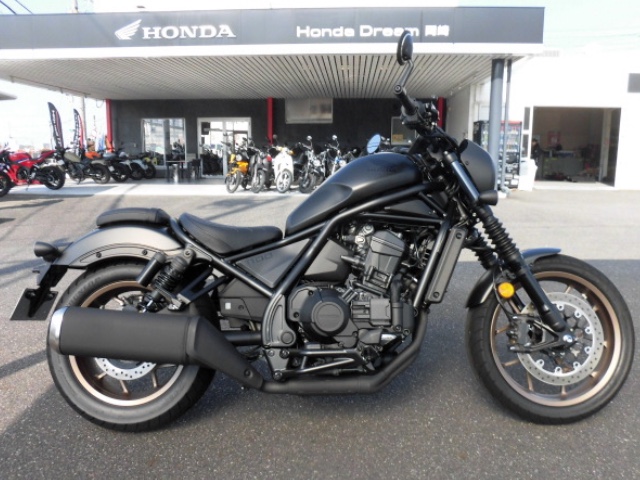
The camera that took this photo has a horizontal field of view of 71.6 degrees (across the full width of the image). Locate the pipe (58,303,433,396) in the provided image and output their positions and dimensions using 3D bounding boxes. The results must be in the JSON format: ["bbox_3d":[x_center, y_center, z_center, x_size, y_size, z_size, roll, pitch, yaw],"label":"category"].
[{"bbox_3d":[-0.245,0.358,1.470,1.190,0.280,0.270,0,-6,-1],"label":"pipe"}]

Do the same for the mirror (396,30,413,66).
[{"bbox_3d":[0.245,-0.555,1.285,0.036,0.102,0.104,21,6,32],"label":"mirror"}]

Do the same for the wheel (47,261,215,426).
[{"bbox_3d":[-0.668,0.370,1.630,0.640,0.640,0.190,0,-6,-1],"label":"wheel"}]

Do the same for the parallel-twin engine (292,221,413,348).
[{"bbox_3d":[0.119,0.173,1.620,0.430,0.420,0.410,0,-6,-1],"label":"parallel-twin engine"}]

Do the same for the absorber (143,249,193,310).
[{"bbox_3d":[-0.522,0.145,1.510,0.095,0.260,0.080,34,-6,3],"label":"absorber"}]

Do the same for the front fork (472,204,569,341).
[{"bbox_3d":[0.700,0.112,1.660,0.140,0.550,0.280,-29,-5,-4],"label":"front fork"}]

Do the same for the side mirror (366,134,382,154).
[{"bbox_3d":[0.260,-0.454,2.120,0.036,0.102,0.104,23,-17,-28],"label":"side mirror"}]

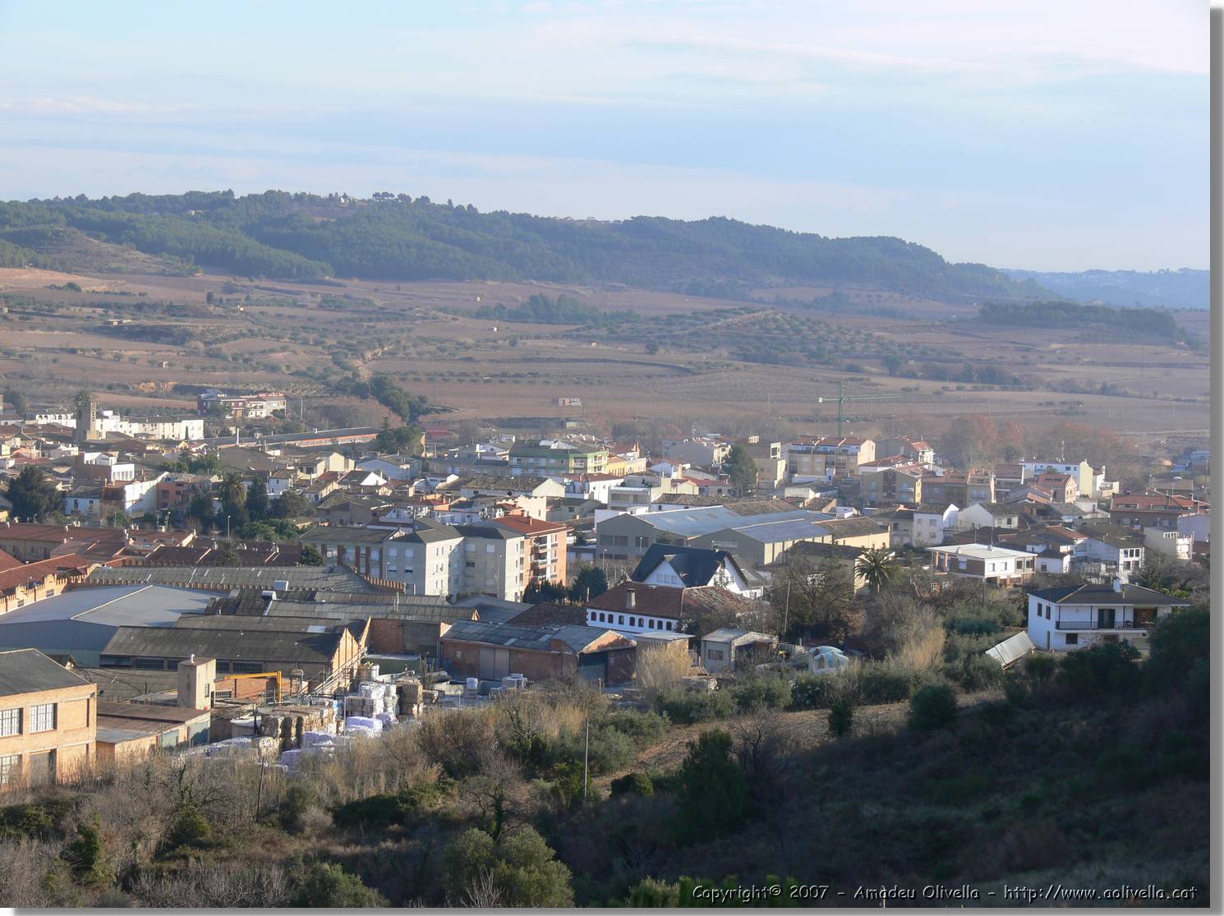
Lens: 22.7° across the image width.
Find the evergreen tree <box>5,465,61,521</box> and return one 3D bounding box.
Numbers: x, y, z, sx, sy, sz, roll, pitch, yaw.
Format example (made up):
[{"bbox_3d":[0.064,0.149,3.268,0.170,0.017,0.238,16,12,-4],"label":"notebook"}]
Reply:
[{"bbox_3d":[-129.174,8.199,680.136,12.262,13.230,12.262,1,3,-11],"label":"evergreen tree"}]

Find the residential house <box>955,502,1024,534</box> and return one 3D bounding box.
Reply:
[{"bbox_3d":[79.915,13.409,649.154,8.200,7.586,12.000,2,4,32],"label":"residential house"}]

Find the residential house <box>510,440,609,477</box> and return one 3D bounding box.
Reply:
[{"bbox_3d":[-15.163,1.808,881.755,24.000,12.300,17.000,2,3,20],"label":"residential house"}]

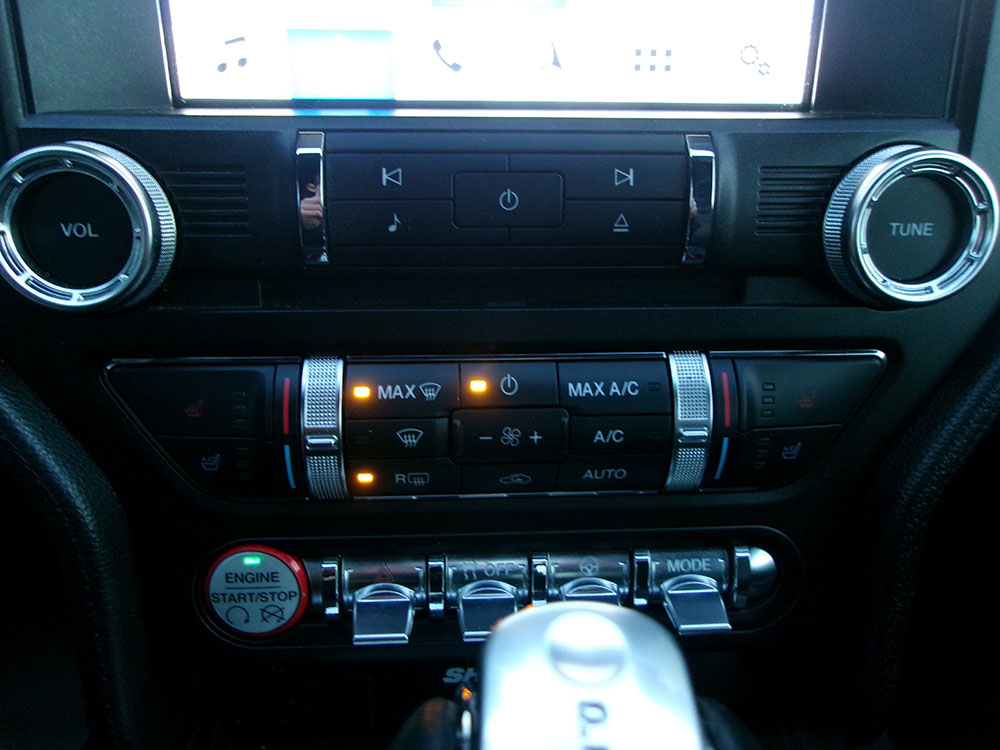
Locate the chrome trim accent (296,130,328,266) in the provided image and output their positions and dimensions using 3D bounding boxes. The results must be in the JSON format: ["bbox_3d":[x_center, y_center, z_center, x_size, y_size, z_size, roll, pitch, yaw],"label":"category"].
[{"bbox_3d":[-0.052,-0.050,0.218,0.007,0.035,0.010,-1,11,-3],"label":"chrome trim accent"}]

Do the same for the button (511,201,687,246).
[{"bbox_3d":[0.028,-0.044,0.225,0.051,0.013,0.005,-1,11,-3],"label":"button"}]

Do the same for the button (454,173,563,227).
[{"bbox_3d":[0.002,-0.050,0.221,0.030,0.015,0.005,-1,11,-3],"label":"button"}]

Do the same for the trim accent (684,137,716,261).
[{"bbox_3d":[0.056,-0.050,0.223,0.007,0.036,0.010,-1,11,-3],"label":"trim accent"}]

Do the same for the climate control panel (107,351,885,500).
[{"bbox_3d":[0.001,0.013,0.237,0.226,0.045,0.018,-1,11,-3],"label":"climate control panel"}]

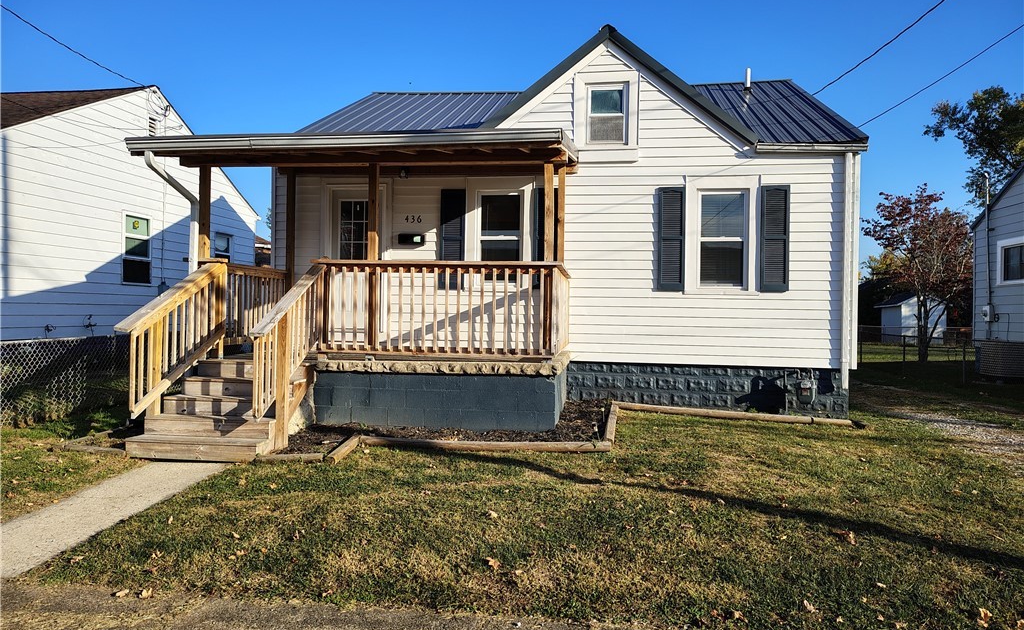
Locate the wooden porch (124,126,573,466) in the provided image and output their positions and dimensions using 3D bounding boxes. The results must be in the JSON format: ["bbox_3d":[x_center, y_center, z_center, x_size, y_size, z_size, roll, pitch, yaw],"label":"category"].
[{"bbox_3d":[-1.744,-0.423,8.508,4.870,3.800,3.370,1,0,9],"label":"wooden porch"}]

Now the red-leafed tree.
[{"bbox_3d":[13.497,-1.368,23.409,3.900,5.899,3.900,1,0,9],"label":"red-leafed tree"}]

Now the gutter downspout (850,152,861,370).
[{"bbox_3d":[4.484,-0.700,9.276,0.080,2.808,0.080,1,0,9],"label":"gutter downspout"}]

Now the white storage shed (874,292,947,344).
[{"bbox_3d":[23.031,0.234,40.915,2.550,2.949,3.400,1,0,9],"label":"white storage shed"}]

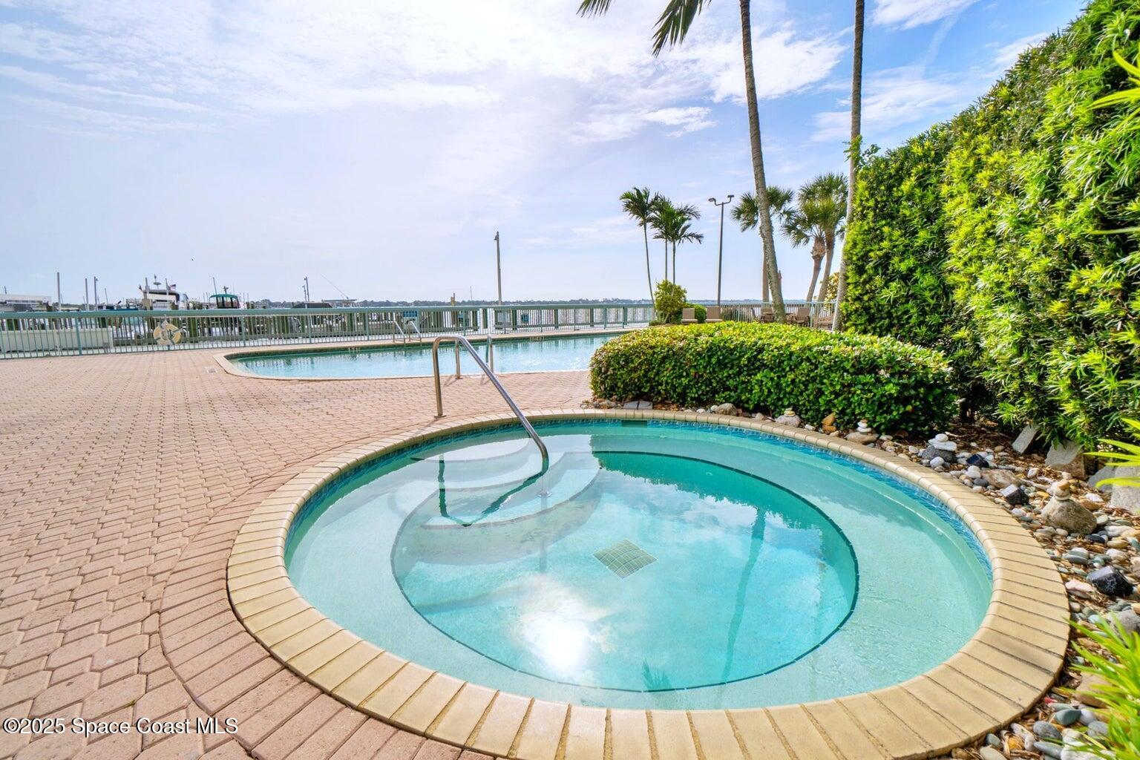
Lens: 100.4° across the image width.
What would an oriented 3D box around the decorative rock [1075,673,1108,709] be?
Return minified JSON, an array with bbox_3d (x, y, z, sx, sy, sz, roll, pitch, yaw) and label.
[{"bbox_3d":[1.506,0.893,1.365,0.080,0.088,0.088,-8,12,-38],"label":"decorative rock"}]

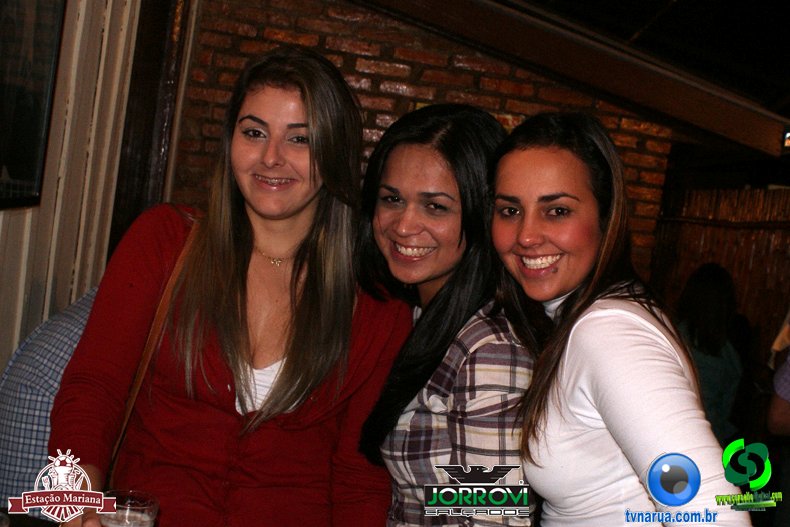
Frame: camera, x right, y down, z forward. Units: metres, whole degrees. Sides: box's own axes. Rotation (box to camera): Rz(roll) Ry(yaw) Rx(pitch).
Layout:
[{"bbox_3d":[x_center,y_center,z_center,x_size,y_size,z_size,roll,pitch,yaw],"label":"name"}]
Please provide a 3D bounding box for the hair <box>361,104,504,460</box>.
[{"bbox_3d":[0.050,0.032,1.200,0.215,0.510,0.240,10,1,15],"label":"hair"}]

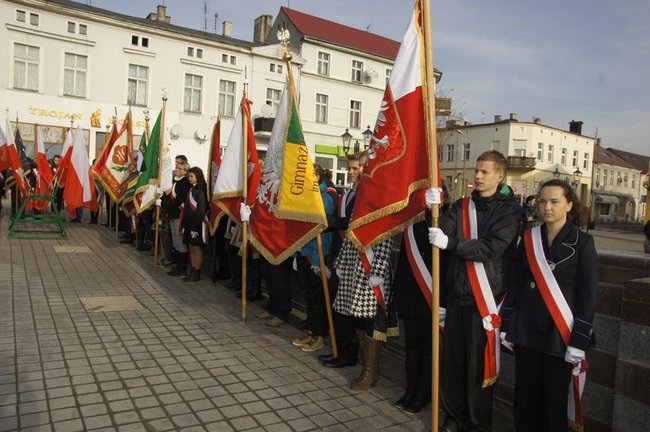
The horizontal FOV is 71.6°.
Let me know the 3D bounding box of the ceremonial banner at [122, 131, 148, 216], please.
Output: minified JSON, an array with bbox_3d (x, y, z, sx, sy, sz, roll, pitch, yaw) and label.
[{"bbox_3d":[-3.637,-0.820,8.700,0.480,1.600,0.300,3,1,-9],"label":"ceremonial banner"}]

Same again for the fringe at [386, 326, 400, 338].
[{"bbox_3d":[0.532,0.904,3.500,0.105,0.085,0.030,4,4,17],"label":"fringe"}]

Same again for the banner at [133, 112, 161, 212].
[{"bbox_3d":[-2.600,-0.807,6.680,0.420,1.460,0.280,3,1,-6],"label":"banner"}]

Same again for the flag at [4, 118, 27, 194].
[{"bbox_3d":[-6.178,-1.188,9.000,0.360,1.450,0.250,3,1,-14],"label":"flag"}]

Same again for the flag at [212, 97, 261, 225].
[{"bbox_3d":[-0.912,-0.579,4.700,0.480,1.310,0.300,3,1,6],"label":"flag"}]

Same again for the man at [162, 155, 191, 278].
[{"bbox_3d":[-2.256,0.061,6.850,0.480,1.670,0.460,2,1,-34],"label":"man"}]

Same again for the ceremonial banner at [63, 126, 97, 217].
[{"bbox_3d":[-5.281,-0.957,9.700,0.750,1.950,0.450,3,4,6],"label":"ceremonial banner"}]

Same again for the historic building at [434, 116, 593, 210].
[{"bbox_3d":[18.946,-4.198,45.603,13.700,9.200,10.500,2,2,-39],"label":"historic building"}]

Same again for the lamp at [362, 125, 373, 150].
[{"bbox_3d":[1.558,-2.838,16.300,0.420,0.950,0.420,4,4,17],"label":"lamp"}]

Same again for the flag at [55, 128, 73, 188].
[{"bbox_3d":[-5.824,-1.310,10.100,0.500,1.300,0.350,3,4,6],"label":"flag"}]

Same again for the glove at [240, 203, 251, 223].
[{"bbox_3d":[-0.829,-0.037,4.720,0.110,0.190,0.105,-1,5,-41],"label":"glove"}]

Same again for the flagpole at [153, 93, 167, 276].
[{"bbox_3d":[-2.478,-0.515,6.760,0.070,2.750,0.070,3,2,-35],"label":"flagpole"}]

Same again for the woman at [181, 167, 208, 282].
[{"bbox_3d":[-1.860,0.122,6.450,0.360,1.640,0.460,-1,5,-42],"label":"woman"}]

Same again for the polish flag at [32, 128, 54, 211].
[{"bbox_3d":[-6.181,-1.021,9.900,0.500,1.850,0.350,3,4,6],"label":"polish flag"}]

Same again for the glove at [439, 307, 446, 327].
[{"bbox_3d":[0.774,0.673,3.020,0.080,0.140,0.090,4,2,45],"label":"glove"}]

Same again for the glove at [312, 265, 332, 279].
[{"bbox_3d":[-0.023,0.511,4.150,0.160,0.140,0.120,-1,5,-41],"label":"glove"}]

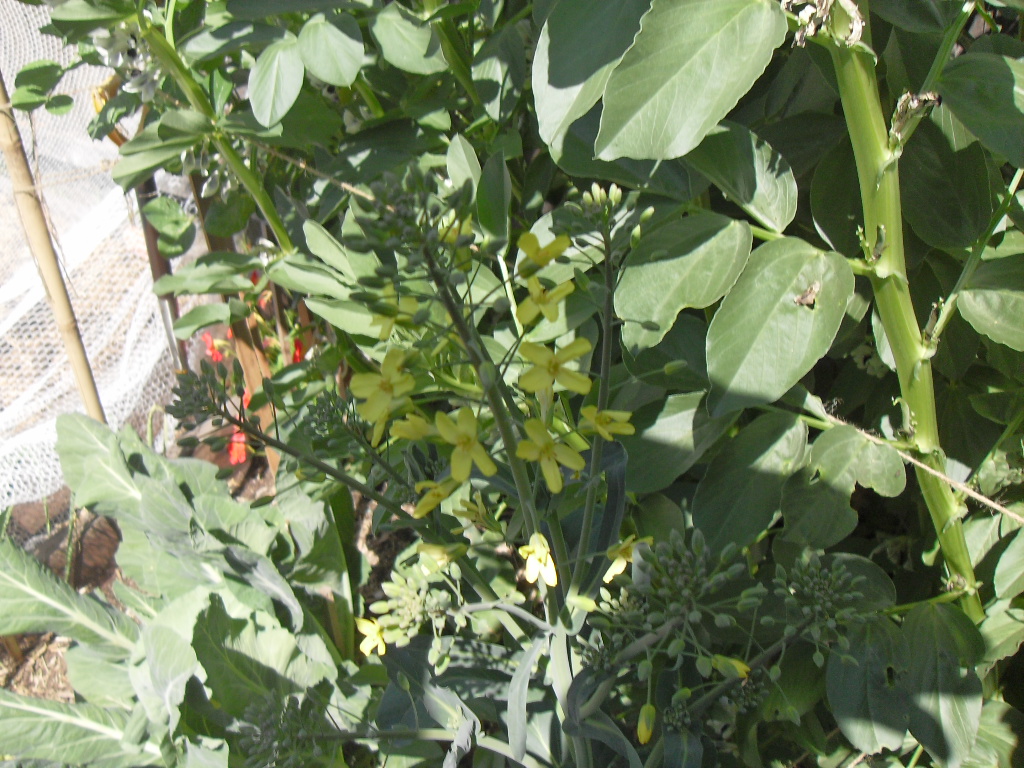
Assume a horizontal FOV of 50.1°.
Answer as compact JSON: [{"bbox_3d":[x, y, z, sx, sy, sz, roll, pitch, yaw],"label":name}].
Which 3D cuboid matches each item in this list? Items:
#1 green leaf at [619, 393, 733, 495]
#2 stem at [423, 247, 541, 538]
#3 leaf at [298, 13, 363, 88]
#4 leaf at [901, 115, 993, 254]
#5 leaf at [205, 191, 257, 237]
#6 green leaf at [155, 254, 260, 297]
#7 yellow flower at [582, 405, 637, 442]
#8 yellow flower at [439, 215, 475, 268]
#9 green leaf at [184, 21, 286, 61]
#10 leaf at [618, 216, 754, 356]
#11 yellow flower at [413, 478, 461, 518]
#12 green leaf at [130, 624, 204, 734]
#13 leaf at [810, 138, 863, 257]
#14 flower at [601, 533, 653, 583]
[{"bbox_3d":[0.071,0.025,0.475,0.064,0.013,0.038,-35,66,-7],"label":"green leaf"},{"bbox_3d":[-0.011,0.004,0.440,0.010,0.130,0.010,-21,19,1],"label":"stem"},{"bbox_3d":[-0.092,-0.171,0.560,0.031,0.009,0.043,-19,65,-2],"label":"leaf"},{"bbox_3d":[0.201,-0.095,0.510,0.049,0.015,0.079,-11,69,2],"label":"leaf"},{"bbox_3d":[-0.206,-0.125,0.800,0.038,0.036,0.012,1,11,5],"label":"leaf"},{"bbox_3d":[-0.184,-0.065,0.660,0.060,0.016,0.033,-22,46,-14],"label":"green leaf"},{"bbox_3d":[0.039,0.016,0.440,0.021,0.018,0.015,-9,15,-39],"label":"yellow flower"},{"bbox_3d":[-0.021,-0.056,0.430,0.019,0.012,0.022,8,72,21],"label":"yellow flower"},{"bbox_3d":[-0.185,-0.228,0.730,0.071,0.018,0.042,-12,41,-5],"label":"green leaf"},{"bbox_3d":[0.070,-0.041,0.450,0.042,0.015,0.072,36,75,19],"label":"leaf"},{"bbox_3d":[-0.028,0.042,0.400,0.018,0.015,0.011,23,19,33],"label":"yellow flower"},{"bbox_3d":[-0.189,0.162,0.600,0.039,0.020,0.059,-7,66,-20],"label":"green leaf"},{"bbox_3d":[0.146,-0.083,0.485,0.032,0.012,0.056,3,73,13],"label":"leaf"},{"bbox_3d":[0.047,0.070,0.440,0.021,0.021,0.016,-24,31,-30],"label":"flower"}]

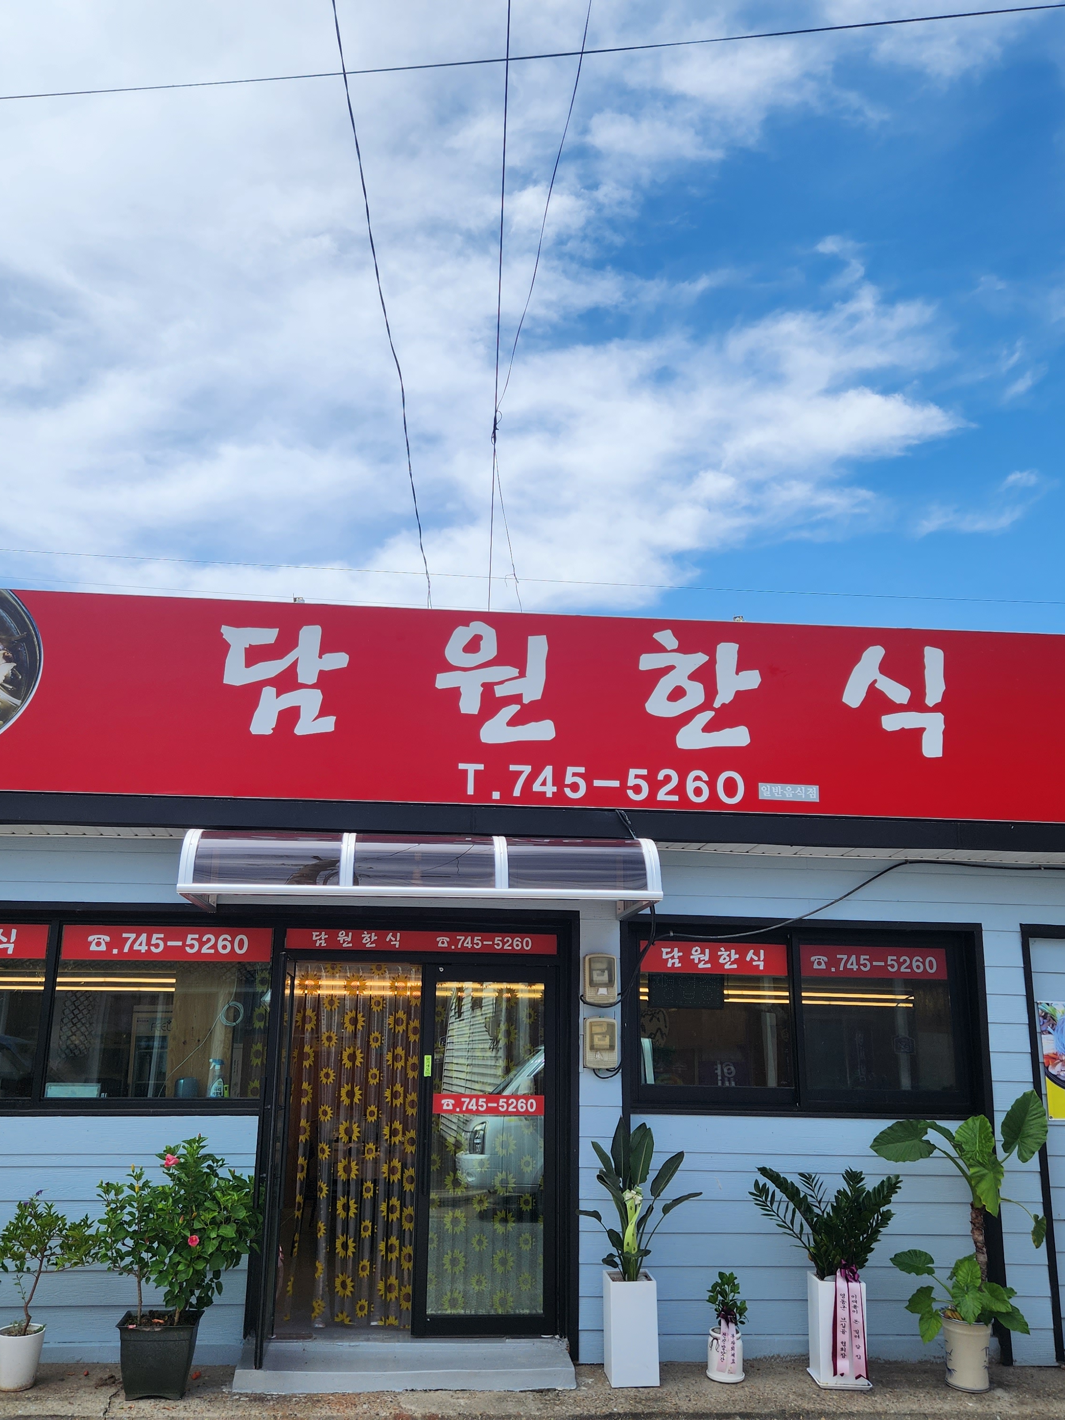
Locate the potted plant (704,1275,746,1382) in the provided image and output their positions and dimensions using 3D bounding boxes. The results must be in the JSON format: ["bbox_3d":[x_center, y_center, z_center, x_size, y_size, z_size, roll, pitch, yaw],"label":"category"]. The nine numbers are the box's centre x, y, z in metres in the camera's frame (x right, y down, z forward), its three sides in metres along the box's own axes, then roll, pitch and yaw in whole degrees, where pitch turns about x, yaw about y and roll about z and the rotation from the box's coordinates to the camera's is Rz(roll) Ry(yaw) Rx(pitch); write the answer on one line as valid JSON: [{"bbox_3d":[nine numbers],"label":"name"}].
[{"bbox_3d":[0.963,3.060,6.264,0.219,0.492,0.190,2,-13,-5],"label":"potted plant"}]

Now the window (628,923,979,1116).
[{"bbox_3d":[1.491,1.696,6.894,1.958,0.998,0.120,2,-13,-5],"label":"window"}]

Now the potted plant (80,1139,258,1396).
[{"bbox_3d":[-1.800,2.754,6.269,0.818,1.165,0.700,2,-14,-5],"label":"potted plant"}]

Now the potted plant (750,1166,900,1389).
[{"bbox_3d":[1.488,2.817,6.300,0.788,1.004,0.450,2,-13,-5],"label":"potted plant"}]

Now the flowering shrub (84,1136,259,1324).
[{"bbox_3d":[-1.798,2.593,6.308,0.818,0.833,0.700,2,-14,-5],"label":"flowering shrub"}]

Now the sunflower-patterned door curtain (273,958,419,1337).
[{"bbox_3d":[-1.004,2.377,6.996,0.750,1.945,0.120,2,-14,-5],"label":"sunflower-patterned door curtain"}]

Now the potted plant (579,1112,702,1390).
[{"bbox_3d":[0.540,2.684,6.303,0.620,1.224,0.420,2,-13,-5],"label":"potted plant"}]

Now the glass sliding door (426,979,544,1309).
[{"bbox_3d":[-0.241,2.402,6.942,0.670,1.800,0.050,2,-13,-5],"label":"glass sliding door"}]

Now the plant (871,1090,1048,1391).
[{"bbox_3d":[2.189,2.641,6.338,0.946,1.393,0.620,2,-13,-5],"label":"plant"}]

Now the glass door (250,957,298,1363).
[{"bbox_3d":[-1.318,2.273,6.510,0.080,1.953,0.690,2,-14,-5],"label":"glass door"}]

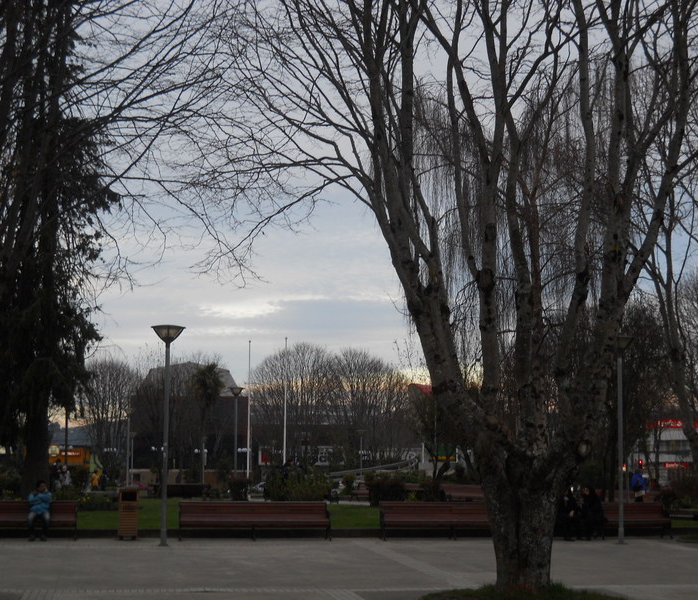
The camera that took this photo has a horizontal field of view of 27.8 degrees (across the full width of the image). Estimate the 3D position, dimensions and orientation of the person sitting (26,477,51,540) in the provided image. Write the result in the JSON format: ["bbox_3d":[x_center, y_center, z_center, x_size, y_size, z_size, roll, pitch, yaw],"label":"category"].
[{"bbox_3d":[-6.357,4.344,29.098,0.500,1.220,0.750,1,-7,-5],"label":"person sitting"}]

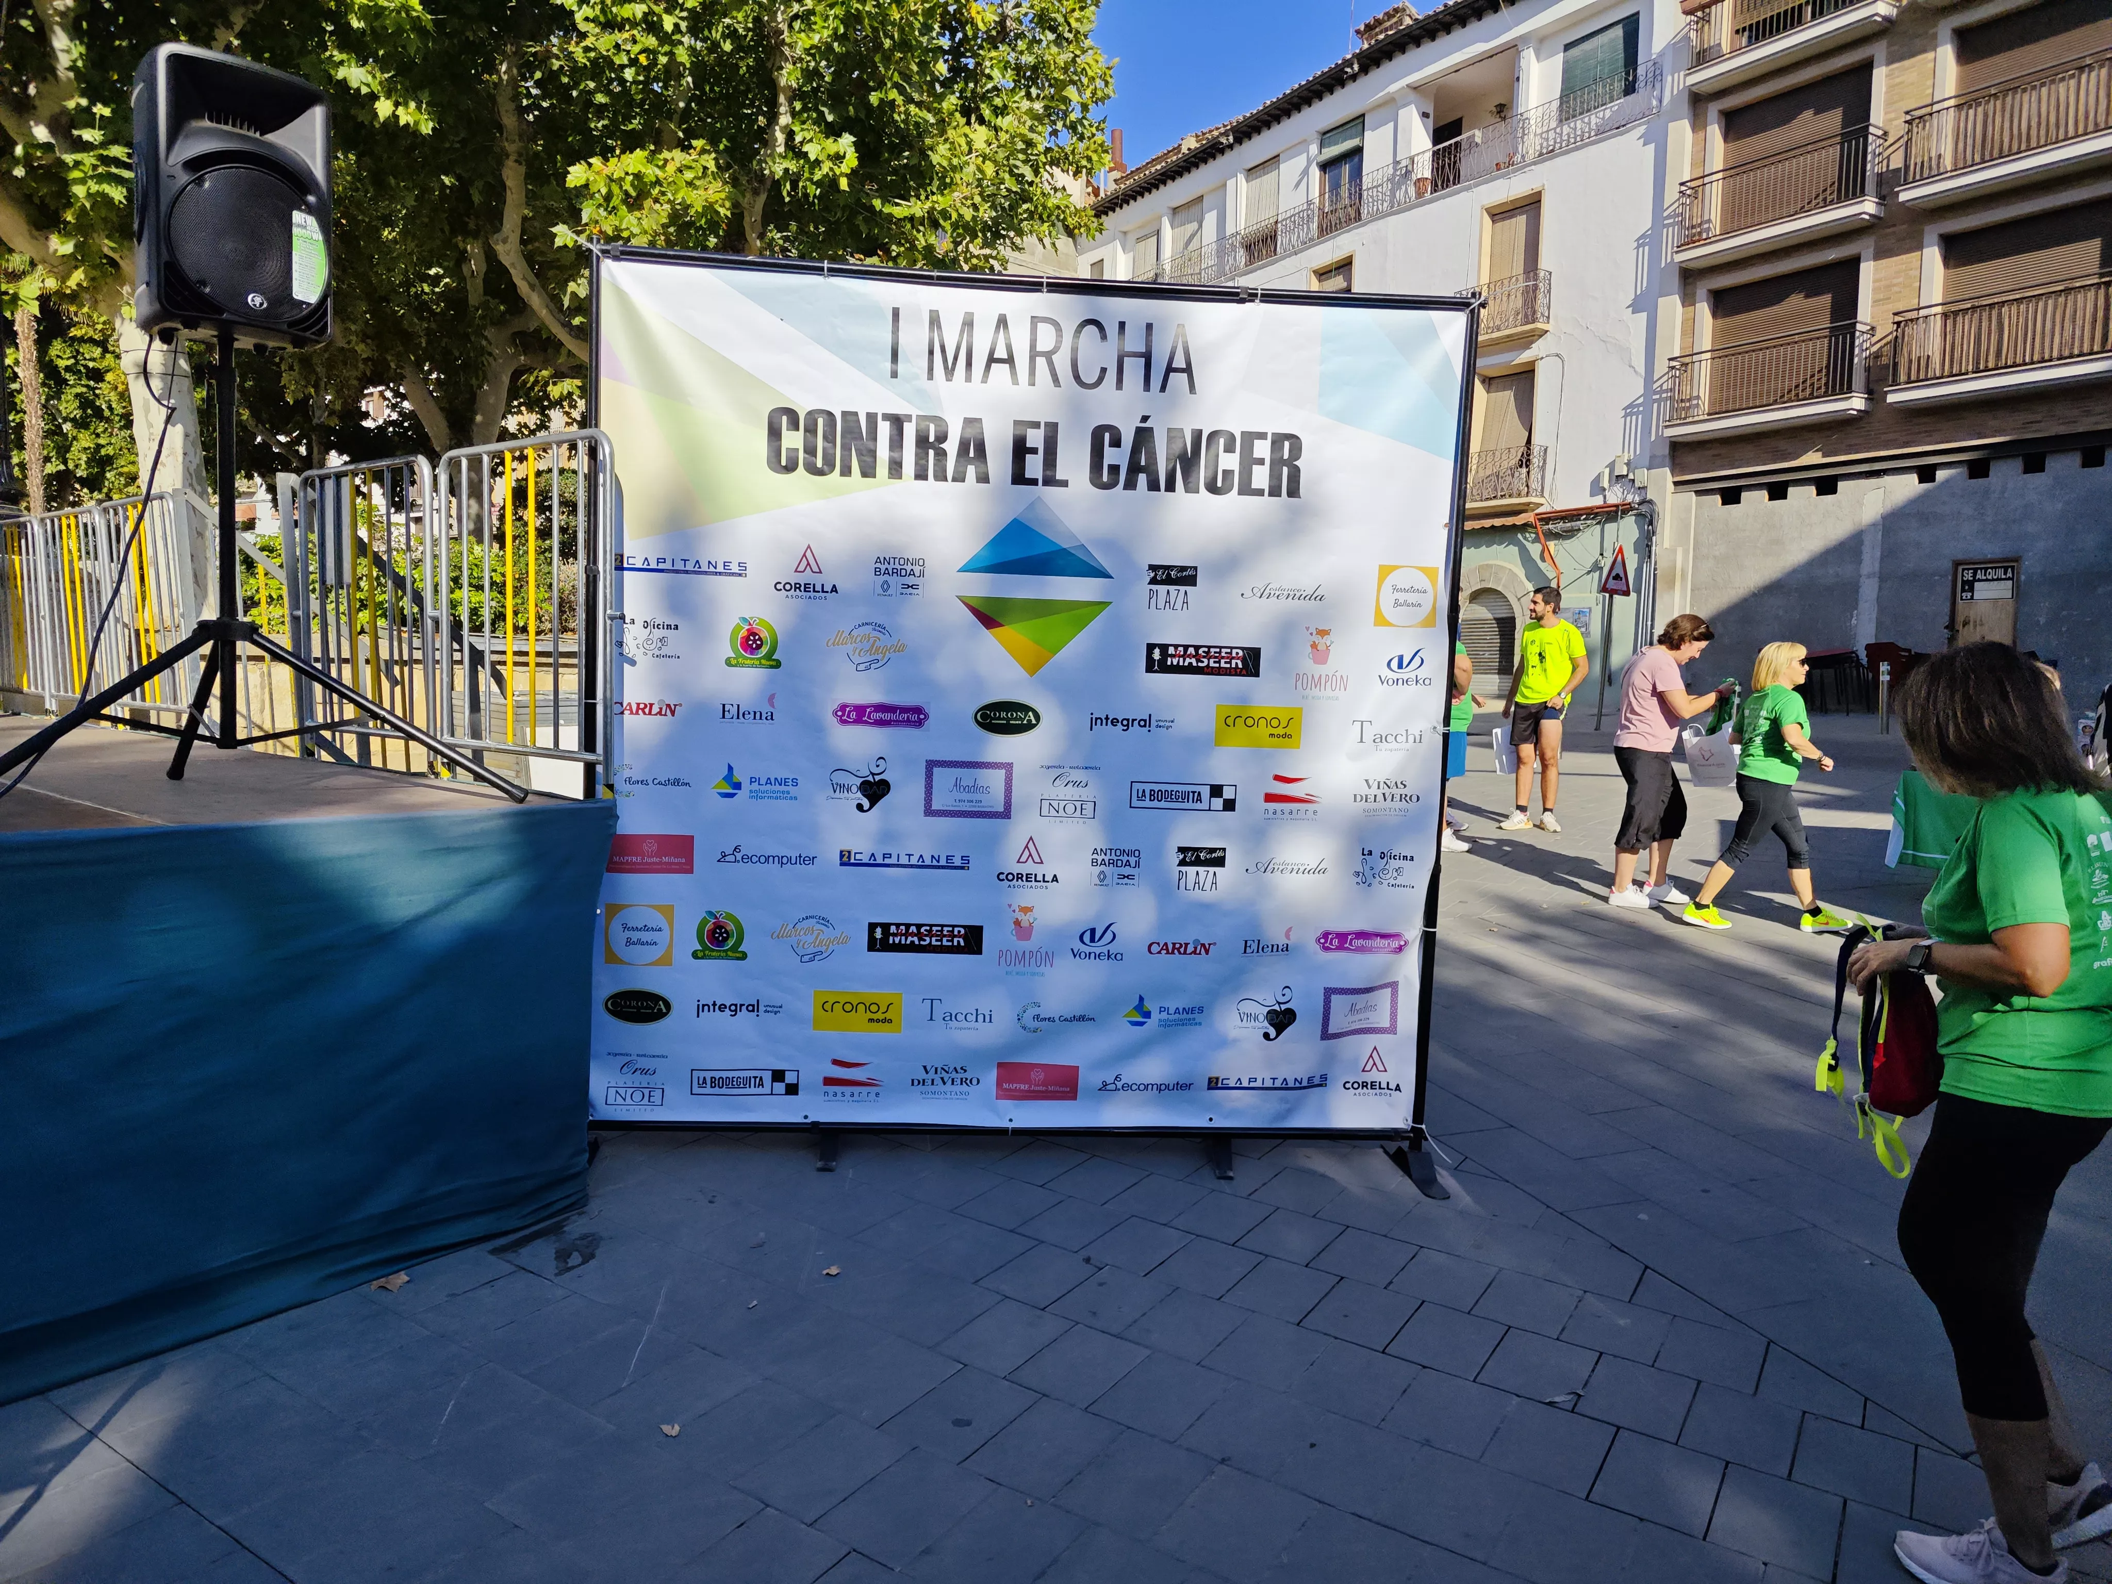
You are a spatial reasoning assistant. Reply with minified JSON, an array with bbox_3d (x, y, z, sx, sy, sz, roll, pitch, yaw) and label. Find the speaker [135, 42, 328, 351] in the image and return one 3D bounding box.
[{"bbox_3d":[-2.200,-1.538,3.750,0.400,0.660,0.360,-3,7,-42],"label":"speaker"}]

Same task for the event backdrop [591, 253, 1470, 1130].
[{"bbox_3d":[-0.083,-0.216,4.160,2.540,2.540,0.080,2,6,-4],"label":"event backdrop"}]

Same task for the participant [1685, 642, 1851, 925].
[{"bbox_3d":[3.899,-0.036,7.720,0.850,1.600,0.500,2,6,-2],"label":"participant"}]

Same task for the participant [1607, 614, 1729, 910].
[{"bbox_3d":[3.473,-0.168,7.950,0.620,1.660,0.500,3,6,8],"label":"participant"}]

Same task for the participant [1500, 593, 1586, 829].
[{"bbox_3d":[3.642,-0.617,10.500,0.570,1.820,0.400,7,8,43],"label":"participant"}]

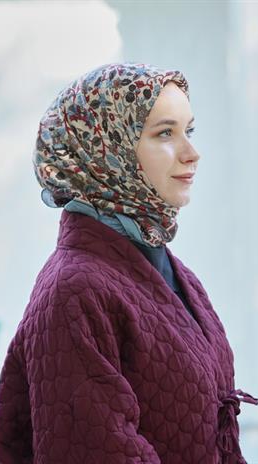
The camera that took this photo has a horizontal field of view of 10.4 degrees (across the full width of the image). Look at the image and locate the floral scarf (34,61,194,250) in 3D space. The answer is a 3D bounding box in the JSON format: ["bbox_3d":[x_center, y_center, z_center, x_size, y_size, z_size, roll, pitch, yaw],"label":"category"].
[{"bbox_3d":[-0.027,-0.119,2.170,0.245,0.280,0.205,0,0,30],"label":"floral scarf"}]

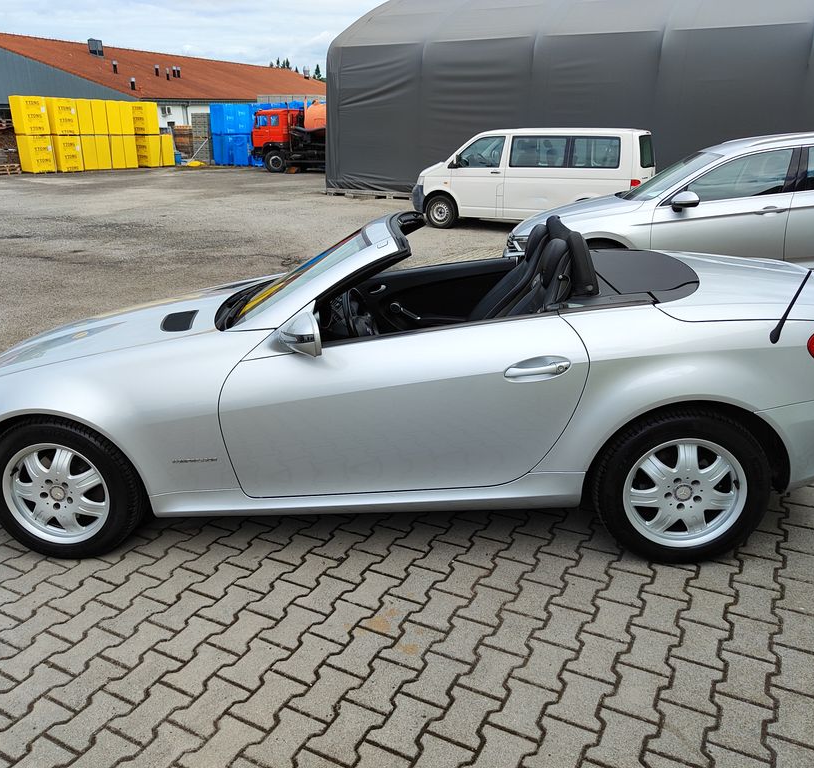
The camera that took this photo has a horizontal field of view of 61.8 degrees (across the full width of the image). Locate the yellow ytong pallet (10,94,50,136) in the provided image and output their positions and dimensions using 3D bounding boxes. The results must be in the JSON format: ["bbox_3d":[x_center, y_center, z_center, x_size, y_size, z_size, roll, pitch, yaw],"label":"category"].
[{"bbox_3d":[-17.090,-12.160,30.870,0.780,1.600,1.200,9,22,26],"label":"yellow ytong pallet"}]

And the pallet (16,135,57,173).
[{"bbox_3d":[-17.090,-10.635,31.418,0.780,1.600,1.200,9,22,26],"label":"pallet"}]

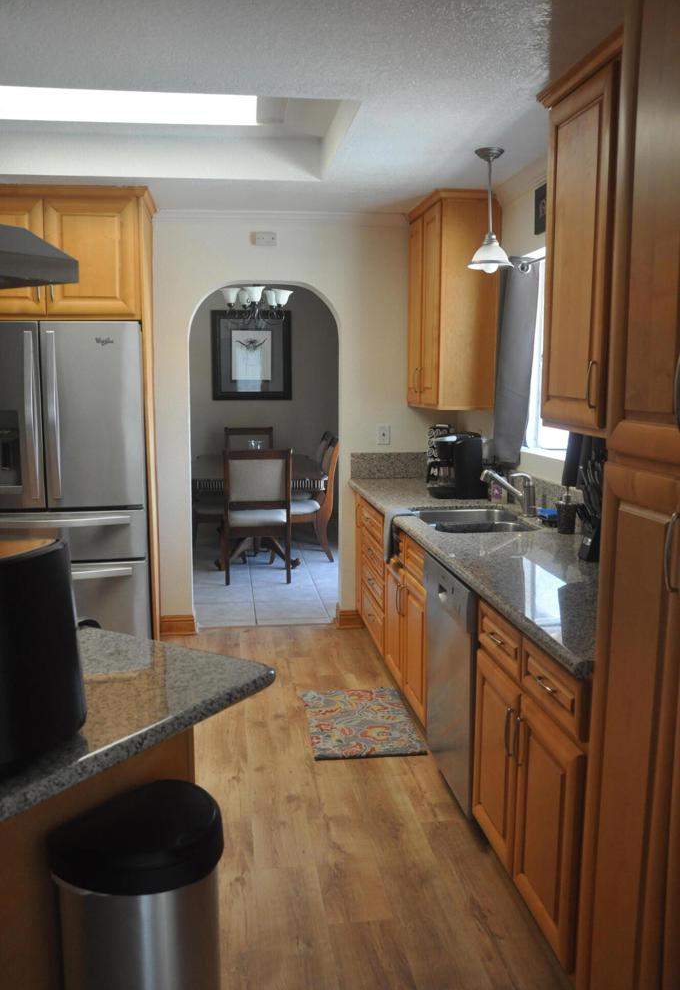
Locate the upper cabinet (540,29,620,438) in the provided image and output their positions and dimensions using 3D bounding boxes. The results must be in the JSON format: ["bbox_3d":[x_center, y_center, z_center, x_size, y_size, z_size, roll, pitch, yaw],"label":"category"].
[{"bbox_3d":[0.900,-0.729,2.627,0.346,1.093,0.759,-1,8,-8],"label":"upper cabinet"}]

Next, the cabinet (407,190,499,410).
[{"bbox_3d":[0.600,-1.026,4.816,0.344,1.104,0.795,-1,8,-8],"label":"cabinet"}]

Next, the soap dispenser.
[{"bbox_3d":[0.896,0.056,3.500,0.071,0.192,0.071,2,8,10],"label":"soap dispenser"}]

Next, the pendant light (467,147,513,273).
[{"bbox_3d":[0.618,-1.175,3.644,0.194,0.489,0.194,-1,8,-8],"label":"pendant light"}]

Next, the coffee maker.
[{"bbox_3d":[0.611,-0.154,4.526,0.294,0.319,0.243,-1,8,-8],"label":"coffee maker"}]

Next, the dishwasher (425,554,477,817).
[{"bbox_3d":[0.674,0.673,3.270,0.602,0.840,0.608,-1,8,-8],"label":"dishwasher"}]

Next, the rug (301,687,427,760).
[{"bbox_3d":[0.090,1.012,3.961,0.461,0.012,0.780,-1,8,-8],"label":"rug"}]

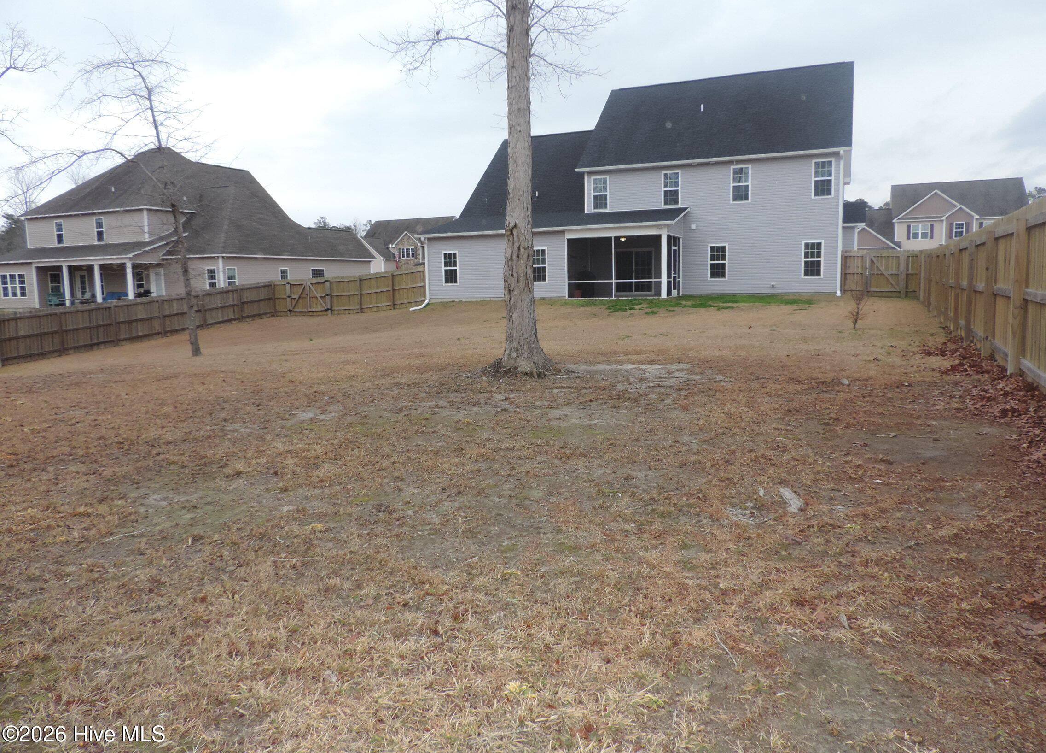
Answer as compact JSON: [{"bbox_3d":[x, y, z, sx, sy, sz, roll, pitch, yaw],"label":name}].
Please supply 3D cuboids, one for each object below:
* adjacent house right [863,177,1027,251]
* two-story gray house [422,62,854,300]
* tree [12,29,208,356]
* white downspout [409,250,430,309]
[{"bbox_3d":[38.177,-13.734,68.395,15.200,8.950,10.800,2,9,23],"label":"adjacent house right"},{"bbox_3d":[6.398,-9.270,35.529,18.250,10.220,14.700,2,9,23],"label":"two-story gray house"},{"bbox_3d":[-8.914,-3.911,15.956,3.857,7.109,3.548,-6,10,-24],"label":"tree"},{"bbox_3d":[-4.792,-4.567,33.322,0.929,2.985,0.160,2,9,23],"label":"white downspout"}]

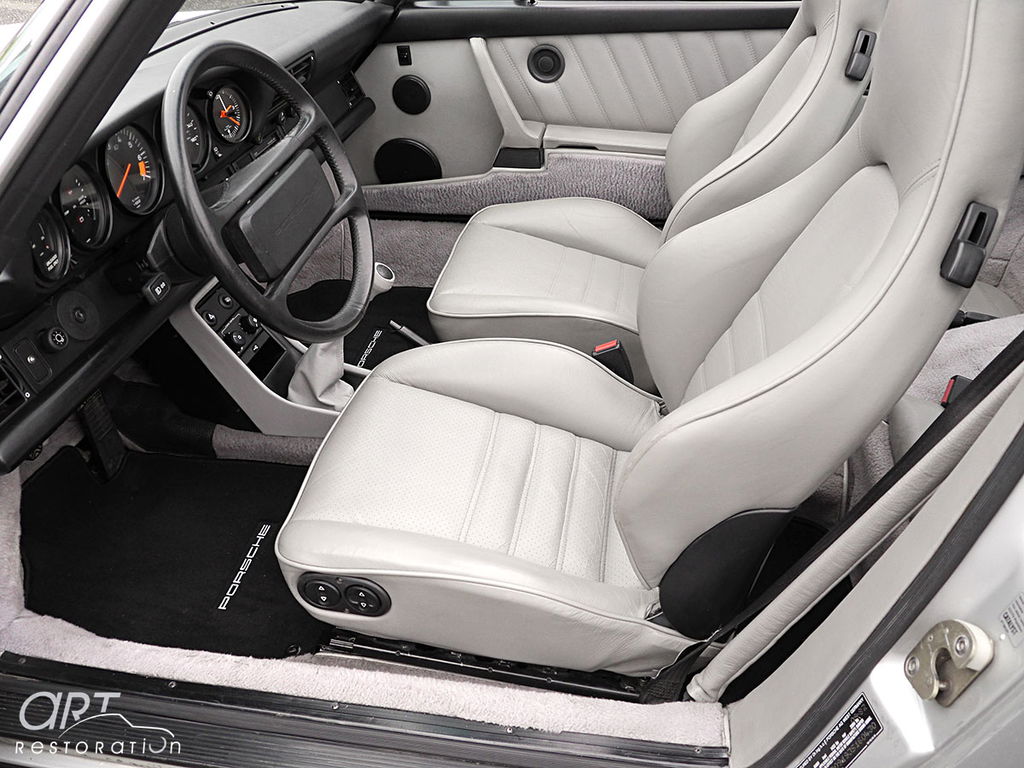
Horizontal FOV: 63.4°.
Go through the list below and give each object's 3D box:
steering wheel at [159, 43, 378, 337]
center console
[{"bbox_3d":[-0.318,-0.239,1.081,0.090,0.391,0.391,-14,33,21],"label":"steering wheel"},{"bbox_3d":[-0.442,-0.062,1.637,0.360,0.305,0.165,3,33,9],"label":"center console"}]

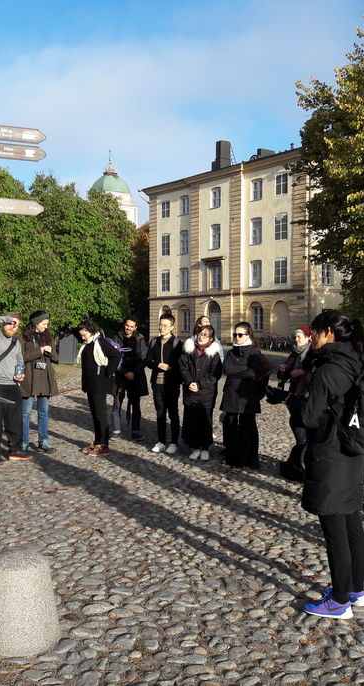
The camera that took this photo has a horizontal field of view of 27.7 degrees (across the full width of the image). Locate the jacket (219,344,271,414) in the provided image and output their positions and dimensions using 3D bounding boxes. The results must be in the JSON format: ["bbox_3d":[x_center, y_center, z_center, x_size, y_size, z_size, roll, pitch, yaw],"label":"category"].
[{"bbox_3d":[0.693,0.405,8.200,0.530,0.780,0.380,1,2,27],"label":"jacket"}]

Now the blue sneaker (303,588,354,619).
[{"bbox_3d":[0.805,1.442,4.061,0.265,0.105,0.100,0,2,16],"label":"blue sneaker"}]

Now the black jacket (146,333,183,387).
[{"bbox_3d":[-0.222,0.222,9.360,0.470,0.650,0.300,1,2,18],"label":"black jacket"}]

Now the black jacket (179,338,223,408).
[{"bbox_3d":[0.229,0.359,8.700,0.520,0.820,0.360,1,1,12],"label":"black jacket"}]

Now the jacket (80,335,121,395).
[{"bbox_3d":[-0.995,0.263,9.031,0.360,0.720,0.460,-1,2,-35],"label":"jacket"}]

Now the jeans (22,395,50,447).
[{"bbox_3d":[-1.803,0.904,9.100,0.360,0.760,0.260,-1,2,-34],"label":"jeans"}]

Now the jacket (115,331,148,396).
[{"bbox_3d":[-0.710,0.283,10.200,0.500,0.900,0.350,0,1,6],"label":"jacket"}]

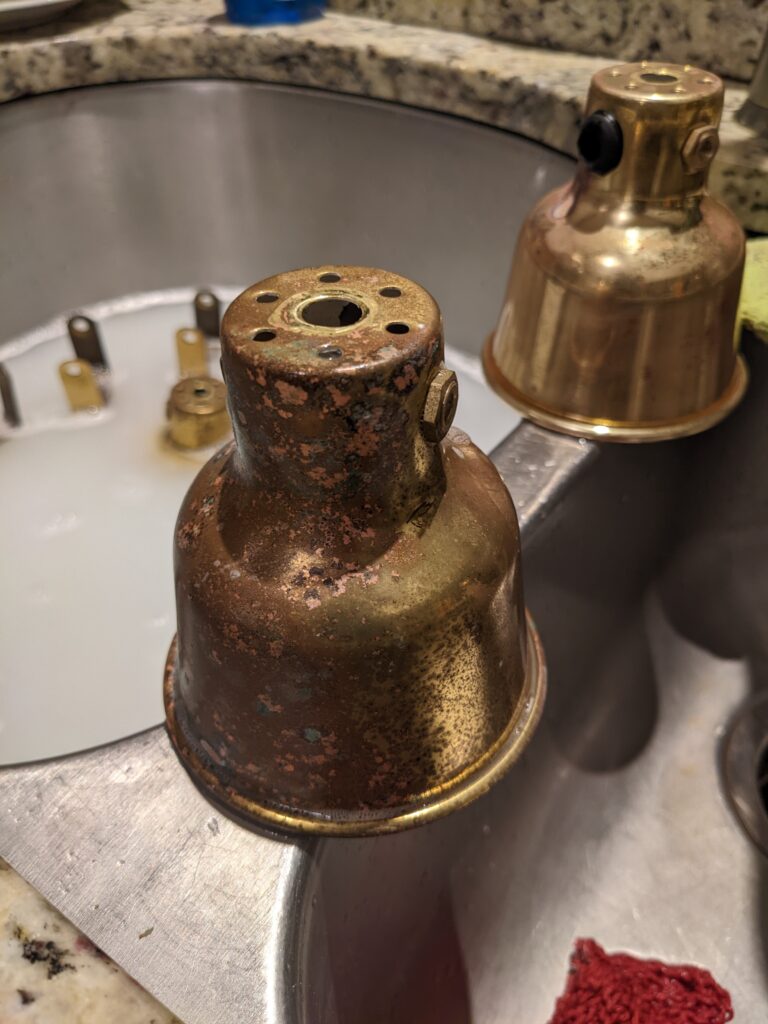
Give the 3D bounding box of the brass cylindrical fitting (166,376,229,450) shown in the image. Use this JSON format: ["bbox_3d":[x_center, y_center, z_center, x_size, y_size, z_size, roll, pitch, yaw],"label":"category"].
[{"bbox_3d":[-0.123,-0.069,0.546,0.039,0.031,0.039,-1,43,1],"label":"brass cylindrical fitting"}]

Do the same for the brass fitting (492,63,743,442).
[{"bbox_3d":[0.079,-0.086,0.252,0.091,0.094,0.091,-2,45,2],"label":"brass fitting"}]

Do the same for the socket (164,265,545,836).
[{"bbox_3d":[-0.008,0.001,0.163,0.091,0.094,0.091,28,51,27],"label":"socket"}]

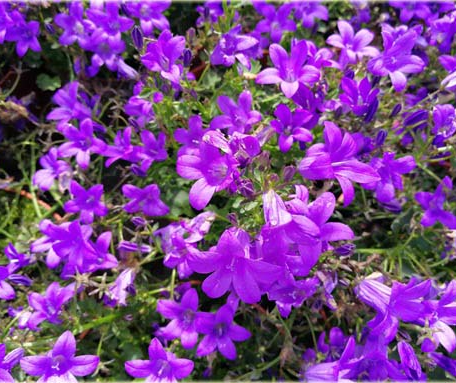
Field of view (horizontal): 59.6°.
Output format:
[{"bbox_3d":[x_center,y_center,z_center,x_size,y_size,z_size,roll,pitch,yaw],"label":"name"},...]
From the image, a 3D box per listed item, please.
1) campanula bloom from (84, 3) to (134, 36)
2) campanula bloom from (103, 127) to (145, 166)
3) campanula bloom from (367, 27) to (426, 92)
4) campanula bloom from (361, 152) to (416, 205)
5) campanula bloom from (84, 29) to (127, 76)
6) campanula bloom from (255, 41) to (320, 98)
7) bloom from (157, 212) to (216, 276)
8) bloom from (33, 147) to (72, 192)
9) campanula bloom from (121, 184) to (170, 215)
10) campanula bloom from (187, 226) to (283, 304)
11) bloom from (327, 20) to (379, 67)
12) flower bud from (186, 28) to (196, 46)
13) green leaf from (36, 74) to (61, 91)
[{"bbox_3d":[-0.094,-0.137,0.315,0.037,0.021,0.031,0,83,-9],"label":"campanula bloom"},{"bbox_3d":[-0.078,-0.034,0.300,0.033,0.022,0.031,0,66,19],"label":"campanula bloom"},{"bbox_3d":[0.106,-0.083,0.250,0.036,0.024,0.037,0,73,-7],"label":"campanula bloom"},{"bbox_3d":[0.100,-0.008,0.250,0.034,0.019,0.031,0,75,6],"label":"campanula bloom"},{"bbox_3d":[-0.092,-0.105,0.300,0.034,0.034,0.022,0,11,0],"label":"campanula bloom"},{"bbox_3d":[0.034,-0.069,0.225,0.036,0.024,0.034,0,63,-2],"label":"campanula bloom"},{"bbox_3d":[-0.025,0.032,0.238,0.034,0.023,0.037,0,75,-3],"label":"bloom"},{"bbox_3d":[-0.128,-0.016,0.290,0.030,0.022,0.033,0,81,15],"label":"bloom"},{"bbox_3d":[-0.059,0.006,0.285,0.034,0.020,0.028,0,72,0],"label":"campanula bloom"},{"bbox_3d":[0.003,0.032,0.175,0.039,0.035,0.024,0,18,3],"label":"campanula bloom"},{"bbox_3d":[0.085,-0.100,0.270,0.036,0.022,0.035,0,60,-3],"label":"bloom"},{"bbox_3d":[-0.026,-0.106,0.275,0.007,0.013,0.007,3,30,0],"label":"flower bud"},{"bbox_3d":[-0.151,-0.092,0.335,0.022,0.007,0.020,0,50,0],"label":"green leaf"}]

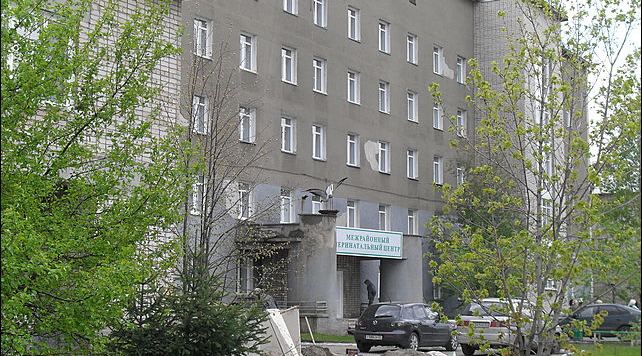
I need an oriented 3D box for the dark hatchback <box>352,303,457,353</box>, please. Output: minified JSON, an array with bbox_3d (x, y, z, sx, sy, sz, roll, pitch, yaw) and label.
[{"bbox_3d":[2.645,4.455,39.400,1.780,1.465,4.420,-3,-6,31],"label":"dark hatchback"}]

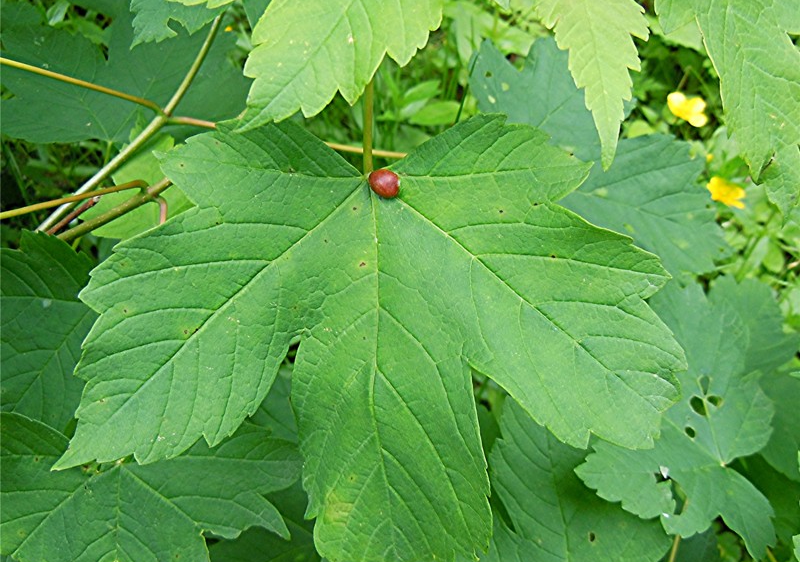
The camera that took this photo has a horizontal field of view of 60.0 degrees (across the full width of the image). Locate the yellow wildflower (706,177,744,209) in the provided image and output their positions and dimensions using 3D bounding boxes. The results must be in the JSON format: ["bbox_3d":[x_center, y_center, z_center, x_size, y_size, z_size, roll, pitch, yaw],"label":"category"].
[{"bbox_3d":[0.195,-0.053,0.415,0.024,0.011,0.023,27,43,0],"label":"yellow wildflower"}]

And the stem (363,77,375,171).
[{"bbox_3d":[-0.011,-0.058,0.255,0.004,0.004,0.039,-1,68,0],"label":"stem"}]

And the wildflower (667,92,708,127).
[{"bbox_3d":[0.176,-0.105,0.425,0.025,0.012,0.024,29,45,0],"label":"wildflower"}]

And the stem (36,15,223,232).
[{"bbox_3d":[-0.115,-0.064,0.300,0.014,0.124,0.008,44,9,0],"label":"stem"}]

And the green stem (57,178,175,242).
[{"bbox_3d":[-0.115,-0.028,0.278,0.056,0.007,0.005,-22,0,16],"label":"green stem"}]

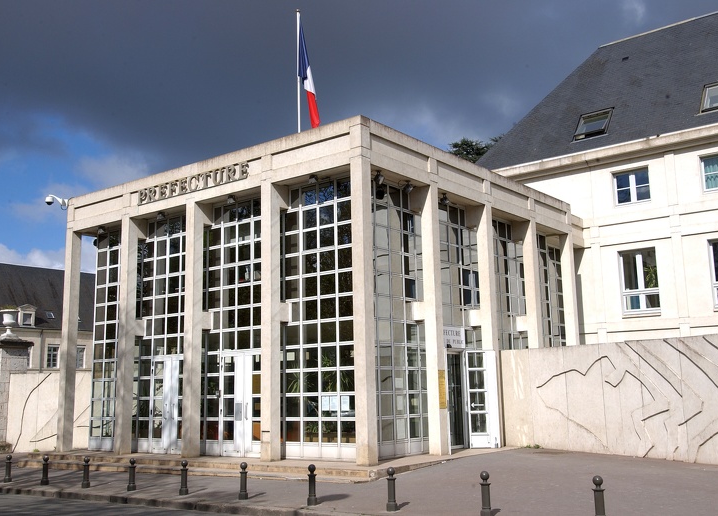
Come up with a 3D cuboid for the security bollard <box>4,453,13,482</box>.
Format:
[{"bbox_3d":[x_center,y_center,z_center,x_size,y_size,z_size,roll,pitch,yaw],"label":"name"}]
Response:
[{"bbox_3d":[-7.810,4.697,17.554,0.142,0.590,0.142,-9,-12,37],"label":"security bollard"}]

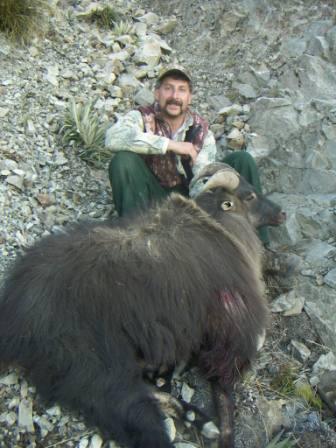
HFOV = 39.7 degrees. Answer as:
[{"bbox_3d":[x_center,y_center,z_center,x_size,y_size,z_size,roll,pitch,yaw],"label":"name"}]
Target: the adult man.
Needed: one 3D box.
[{"bbox_3d":[0.090,-0.300,2.260,0.780,0.860,0.700,-2,18,-6],"label":"adult man"}]

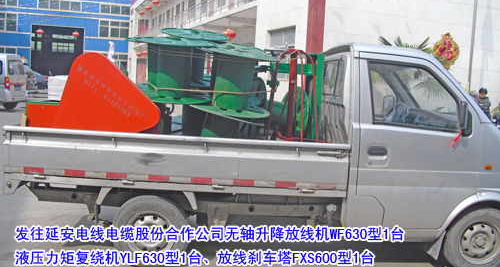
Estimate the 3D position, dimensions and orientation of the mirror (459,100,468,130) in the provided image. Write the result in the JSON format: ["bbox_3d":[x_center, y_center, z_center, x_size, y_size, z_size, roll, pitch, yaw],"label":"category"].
[{"bbox_3d":[1.590,-0.134,3.870,0.070,0.230,0.140,4,7,9],"label":"mirror"}]

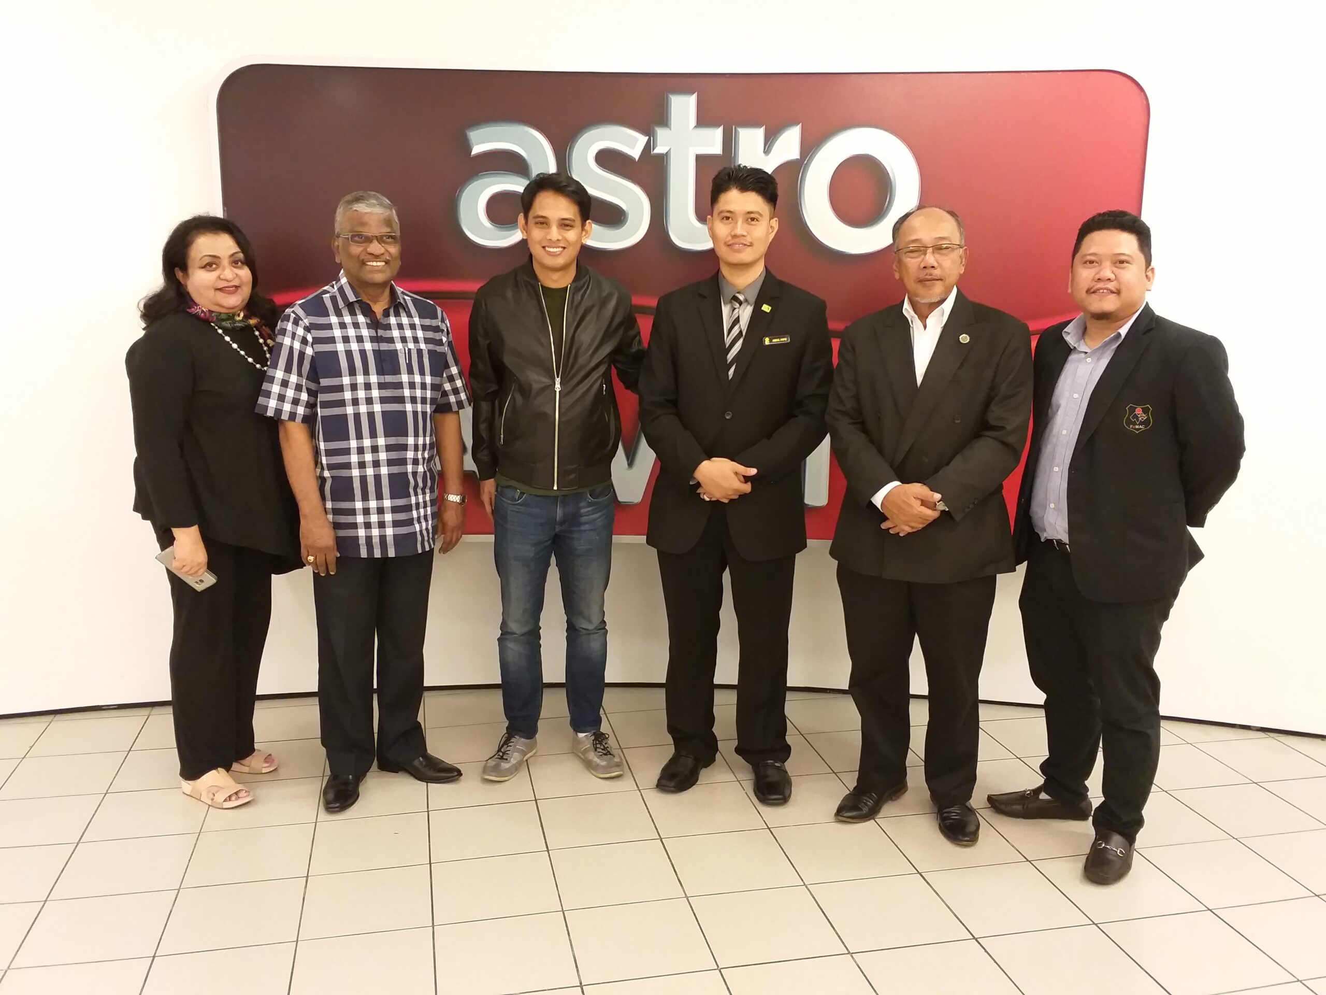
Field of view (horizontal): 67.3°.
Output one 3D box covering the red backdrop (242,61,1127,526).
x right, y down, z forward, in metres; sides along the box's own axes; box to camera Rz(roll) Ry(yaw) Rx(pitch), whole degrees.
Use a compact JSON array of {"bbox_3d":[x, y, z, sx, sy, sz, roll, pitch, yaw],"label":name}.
[{"bbox_3d":[0.040,-0.606,3.325,3.000,1.570,0.280,1,11,2],"label":"red backdrop"}]

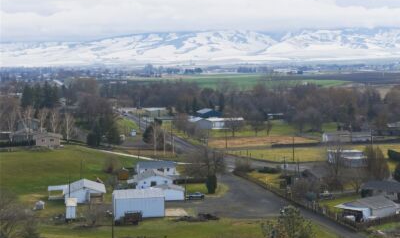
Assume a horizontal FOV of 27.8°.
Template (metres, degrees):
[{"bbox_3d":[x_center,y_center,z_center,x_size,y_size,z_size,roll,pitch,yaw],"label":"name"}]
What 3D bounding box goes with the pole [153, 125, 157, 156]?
[{"bbox_3d":[-19.240,9.380,345.000,0.400,13.300,0.400,0,4,0],"label":"pole"}]

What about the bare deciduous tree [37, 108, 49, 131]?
[{"bbox_3d":[-74.960,1.290,385.000,5.600,13.500,5.600,0,4,0],"label":"bare deciduous tree"}]

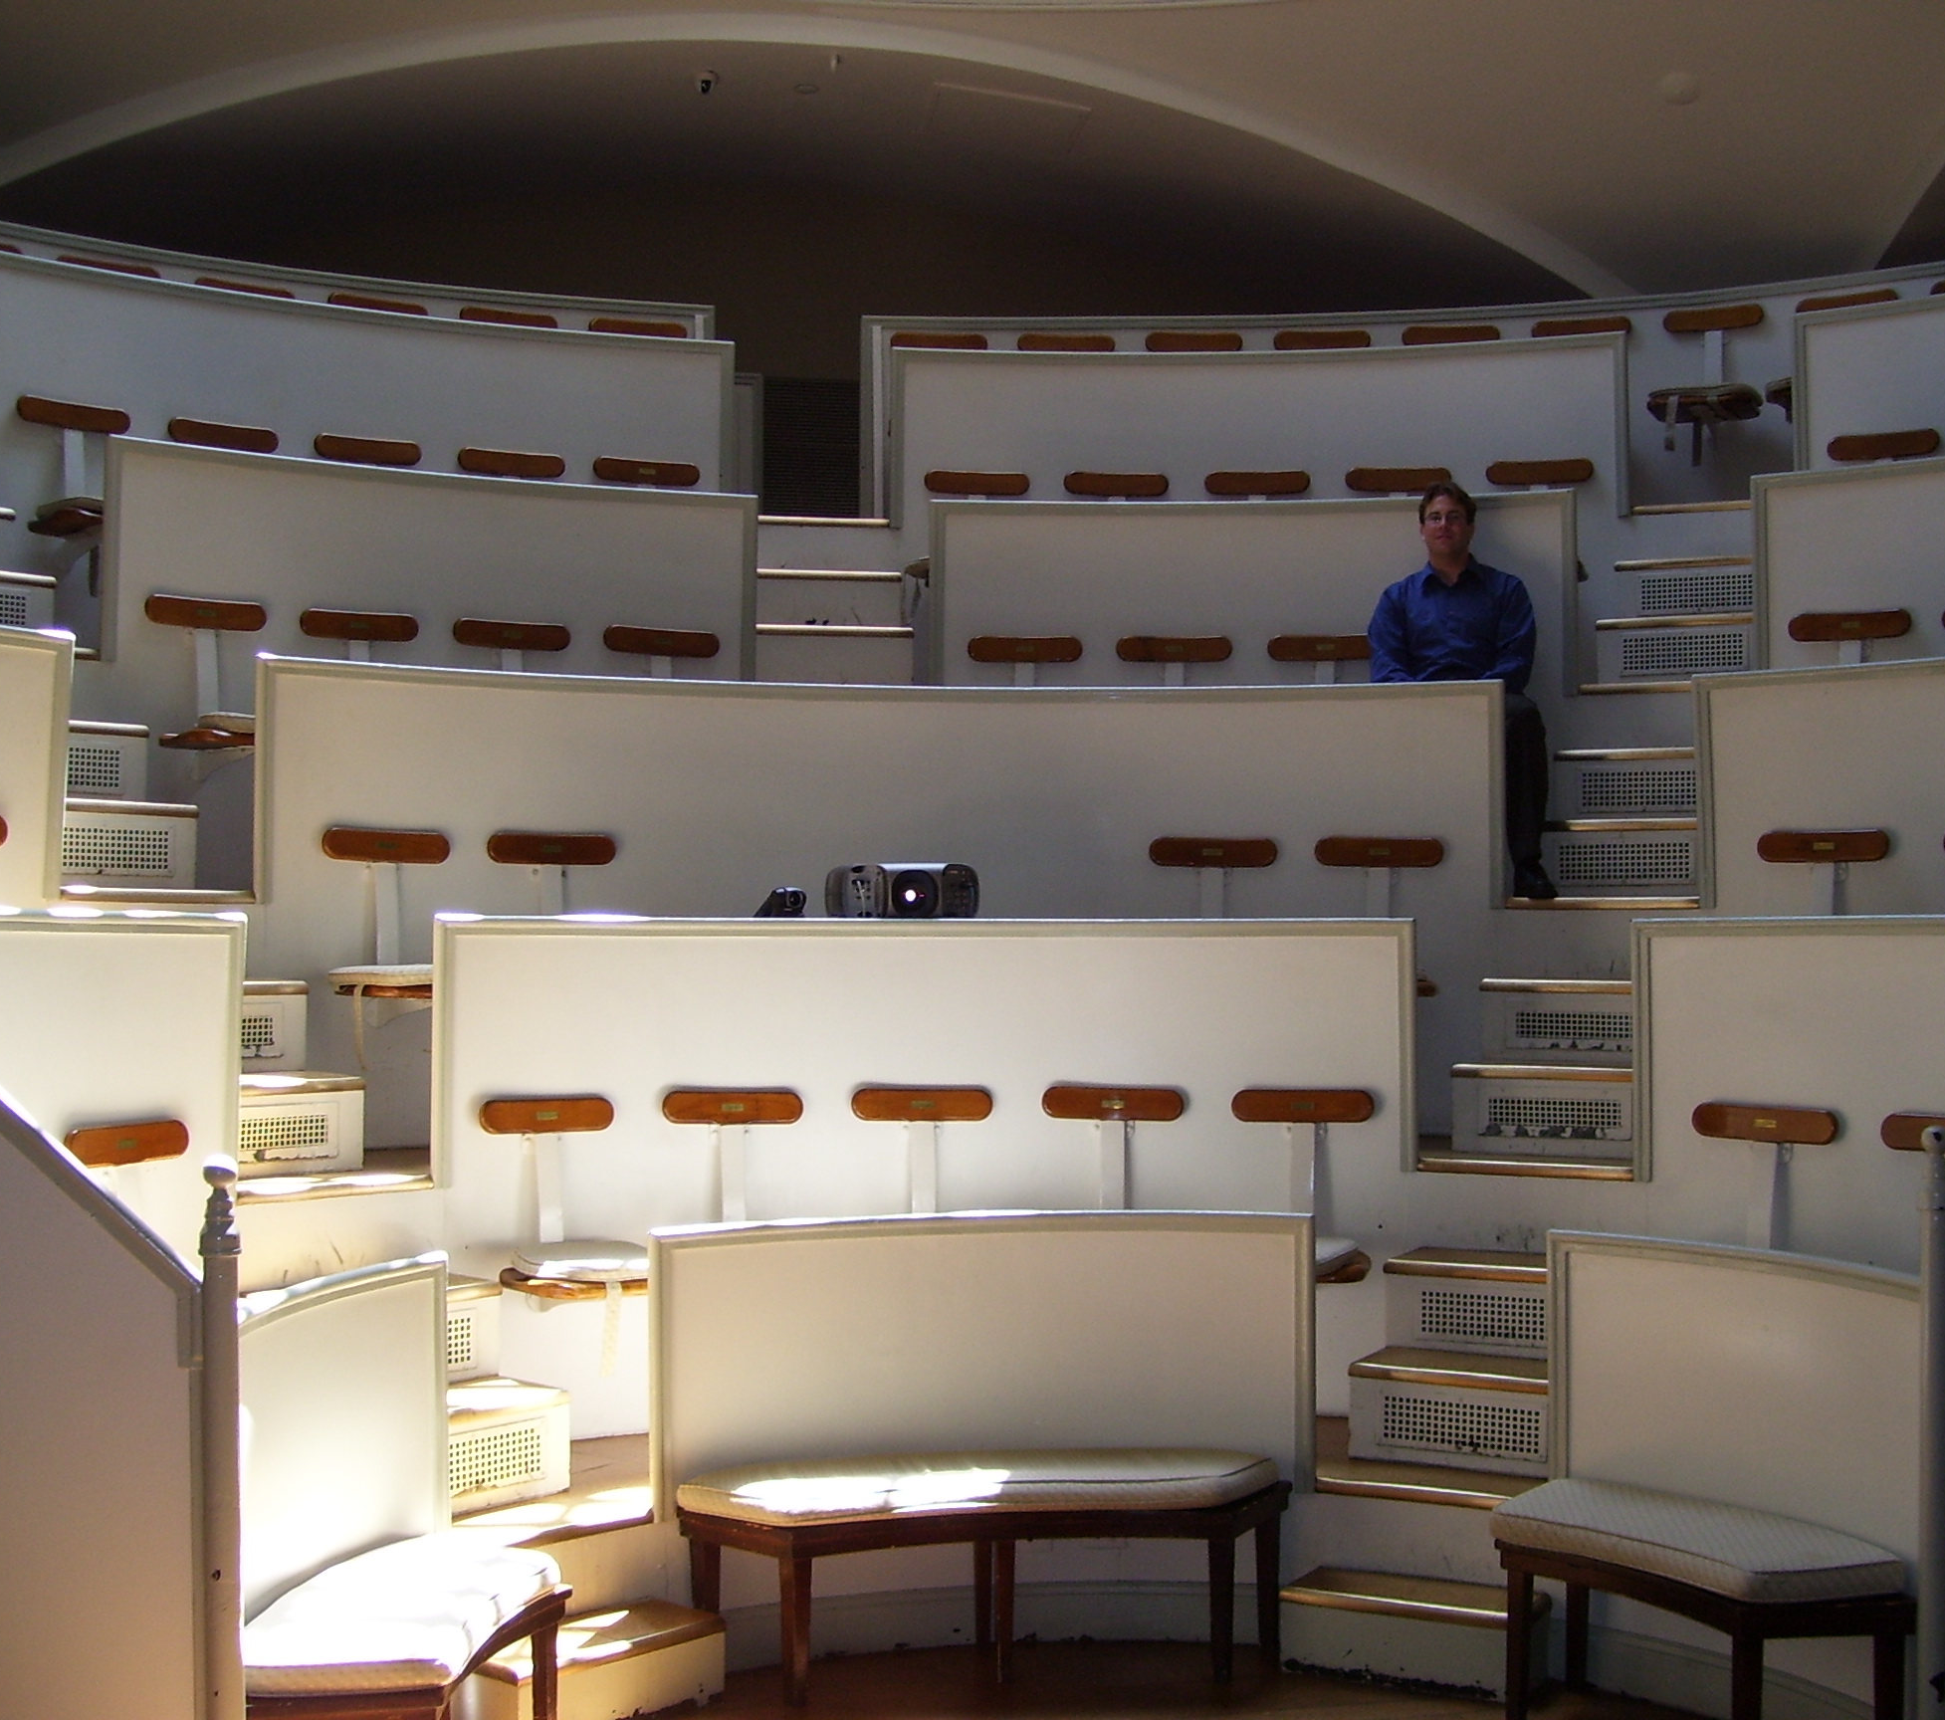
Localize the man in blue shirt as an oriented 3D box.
[{"bbox_3d":[1.486,-0.537,7.228,0.545,1.333,0.768,0,-2,10],"label":"man in blue shirt"}]

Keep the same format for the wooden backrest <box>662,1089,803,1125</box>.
[{"bbox_3d":[-0.581,0.601,5.810,0.352,0.085,0.038,1,-3,-22],"label":"wooden backrest"}]

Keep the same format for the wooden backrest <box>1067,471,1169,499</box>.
[{"bbox_3d":[0.519,-1.350,8.580,0.378,0.090,0.050,0,-2,3],"label":"wooden backrest"}]

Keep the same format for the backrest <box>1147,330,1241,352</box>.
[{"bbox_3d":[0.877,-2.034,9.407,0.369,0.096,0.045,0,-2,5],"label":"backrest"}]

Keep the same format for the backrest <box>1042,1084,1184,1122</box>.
[{"bbox_3d":[0.376,0.651,6.359,0.369,0.096,0.045,0,-2,1],"label":"backrest"}]

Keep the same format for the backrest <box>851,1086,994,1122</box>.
[{"bbox_3d":[-0.131,0.648,6.287,0.380,0.093,0.042,0,-2,-11],"label":"backrest"}]

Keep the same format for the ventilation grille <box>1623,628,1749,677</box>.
[{"bbox_3d":[2.147,-0.626,7.200,0.380,0.130,0.015,-1,-3,25],"label":"ventilation grille"}]

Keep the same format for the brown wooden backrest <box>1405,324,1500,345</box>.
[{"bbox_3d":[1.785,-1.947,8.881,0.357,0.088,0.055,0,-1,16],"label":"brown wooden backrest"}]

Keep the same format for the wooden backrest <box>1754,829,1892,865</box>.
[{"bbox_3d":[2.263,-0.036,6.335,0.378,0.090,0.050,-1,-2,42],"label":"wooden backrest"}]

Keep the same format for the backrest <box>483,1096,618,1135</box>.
[{"bbox_3d":[-0.996,0.598,5.590,0.352,0.085,0.038,2,-3,-33],"label":"backrest"}]

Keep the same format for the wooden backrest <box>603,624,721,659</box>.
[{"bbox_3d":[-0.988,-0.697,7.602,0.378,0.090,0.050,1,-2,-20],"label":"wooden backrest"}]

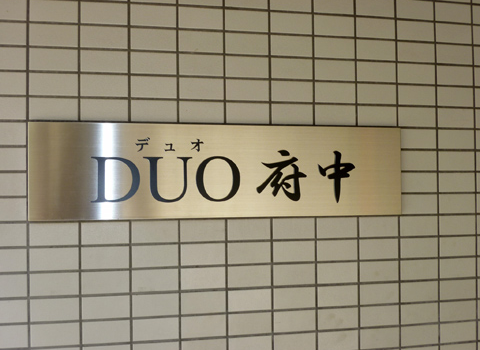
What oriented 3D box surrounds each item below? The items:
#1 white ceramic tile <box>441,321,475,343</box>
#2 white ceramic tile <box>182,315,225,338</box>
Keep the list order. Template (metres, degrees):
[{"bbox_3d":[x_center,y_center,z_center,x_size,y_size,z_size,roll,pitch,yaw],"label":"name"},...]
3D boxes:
[{"bbox_3d":[0.509,0.366,1.356,0.095,0.045,0.008,0,-1,-13],"label":"white ceramic tile"},{"bbox_3d":[-0.078,0.318,1.225,0.095,0.045,0.008,0,-2,-13],"label":"white ceramic tile"}]

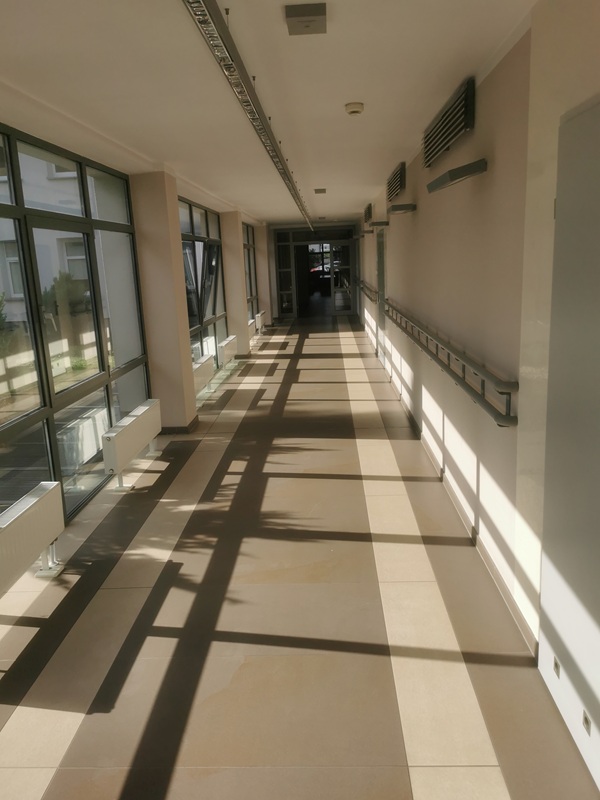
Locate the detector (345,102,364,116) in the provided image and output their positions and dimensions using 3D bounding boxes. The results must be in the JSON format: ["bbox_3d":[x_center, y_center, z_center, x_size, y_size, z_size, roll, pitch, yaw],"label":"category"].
[{"bbox_3d":[0.336,-1.782,3.832,0.107,0.055,0.107,-2,13,3],"label":"detector"}]

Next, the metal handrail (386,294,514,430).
[{"bbox_3d":[1.026,-0.609,5.442,0.090,0.200,5.640,-2,13,3],"label":"metal handrail"}]

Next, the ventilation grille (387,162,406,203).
[{"bbox_3d":[1.058,-2.380,6.884,0.055,0.260,1.340,-2,13,3],"label":"ventilation grille"}]

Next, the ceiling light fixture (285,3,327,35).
[{"bbox_3d":[0.027,-1.444,2.371,0.148,0.042,0.185,-2,13,3],"label":"ceiling light fixture"}]

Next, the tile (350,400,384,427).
[{"bbox_3d":[0.712,0.146,6.723,0.295,0.010,1.210,-2,13,3],"label":"tile"}]

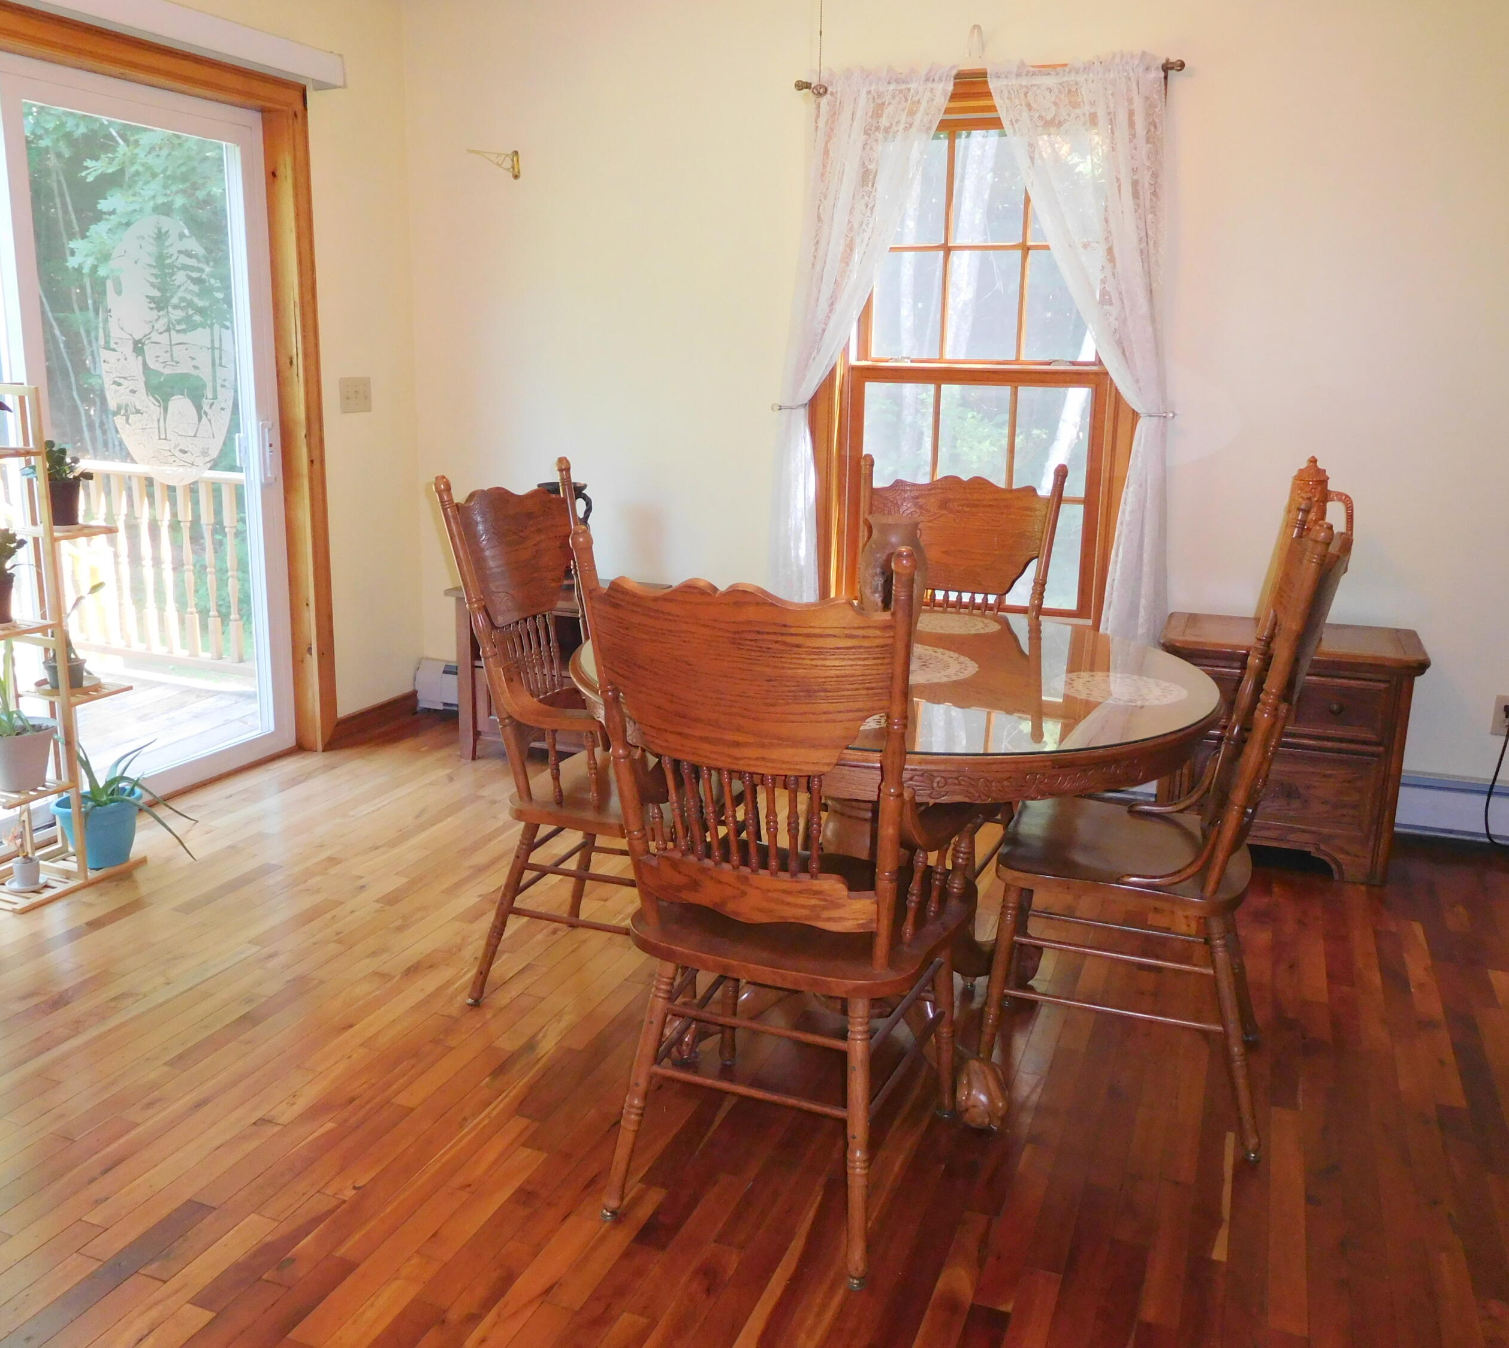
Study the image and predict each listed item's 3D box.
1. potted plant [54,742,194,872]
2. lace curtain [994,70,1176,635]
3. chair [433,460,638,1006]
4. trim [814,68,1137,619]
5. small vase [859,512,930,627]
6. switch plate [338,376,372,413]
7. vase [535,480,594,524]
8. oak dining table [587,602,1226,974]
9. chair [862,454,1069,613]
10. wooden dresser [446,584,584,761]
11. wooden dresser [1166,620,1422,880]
[{"bbox_3d":[-1.629,0.309,3.347,0.255,0.318,0.285,6,14,20],"label":"potted plant"},{"bbox_3d":[0.922,-0.850,3.768,0.570,1.760,0.120,6,14,21],"label":"lace curtain"},{"bbox_3d":[-0.278,0.132,2.694,0.575,1.093,0.520,6,14,21],"label":"chair"},{"bbox_3d":[0.680,-0.950,4.003,1.035,1.705,0.080,6,14,20],"label":"trim"},{"bbox_3d":[0.269,-0.157,2.452,0.133,0.277,0.133,6,14,21],"label":"small vase"},{"bbox_3d":[-1.365,-0.958,4.456,0.010,0.116,0.164,6,14,20],"label":"switch plate"},{"bbox_3d":[-0.616,-0.454,4.263,0.205,0.345,0.200,6,14,21],"label":"vase"},{"bbox_3d":[0.245,0.343,2.555,1.212,0.744,1.212,6,14,20],"label":"oak dining table"},{"bbox_3d":[0.375,0.099,2.881,0.500,1.093,0.550,6,14,21],"label":"chair"},{"bbox_3d":[-0.641,-0.006,4.356,0.625,0.571,0.420,6,14,21],"label":"wooden dresser"},{"bbox_3d":[1.443,0.197,3.575,0.630,0.613,0.420,5,14,17],"label":"wooden dresser"}]

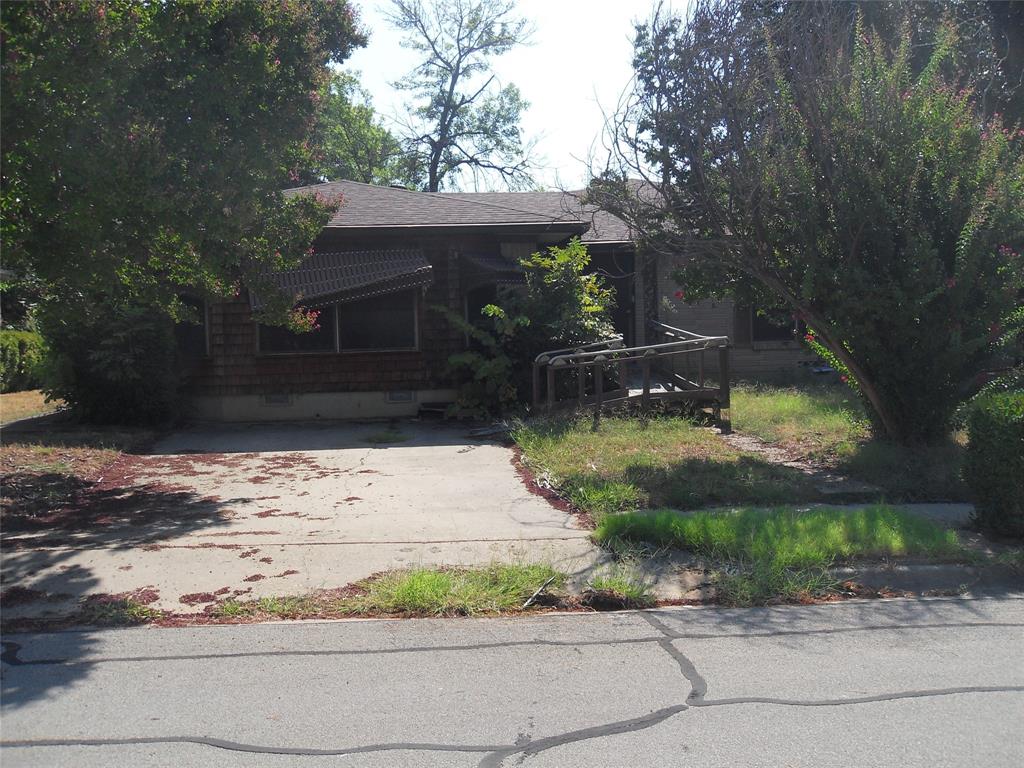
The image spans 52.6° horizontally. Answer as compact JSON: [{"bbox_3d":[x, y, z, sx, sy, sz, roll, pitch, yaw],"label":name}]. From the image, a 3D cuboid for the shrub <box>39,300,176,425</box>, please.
[{"bbox_3d":[-6.609,-0.353,17.000,2.200,2.080,2.000,-1,1,-3],"label":"shrub"}]

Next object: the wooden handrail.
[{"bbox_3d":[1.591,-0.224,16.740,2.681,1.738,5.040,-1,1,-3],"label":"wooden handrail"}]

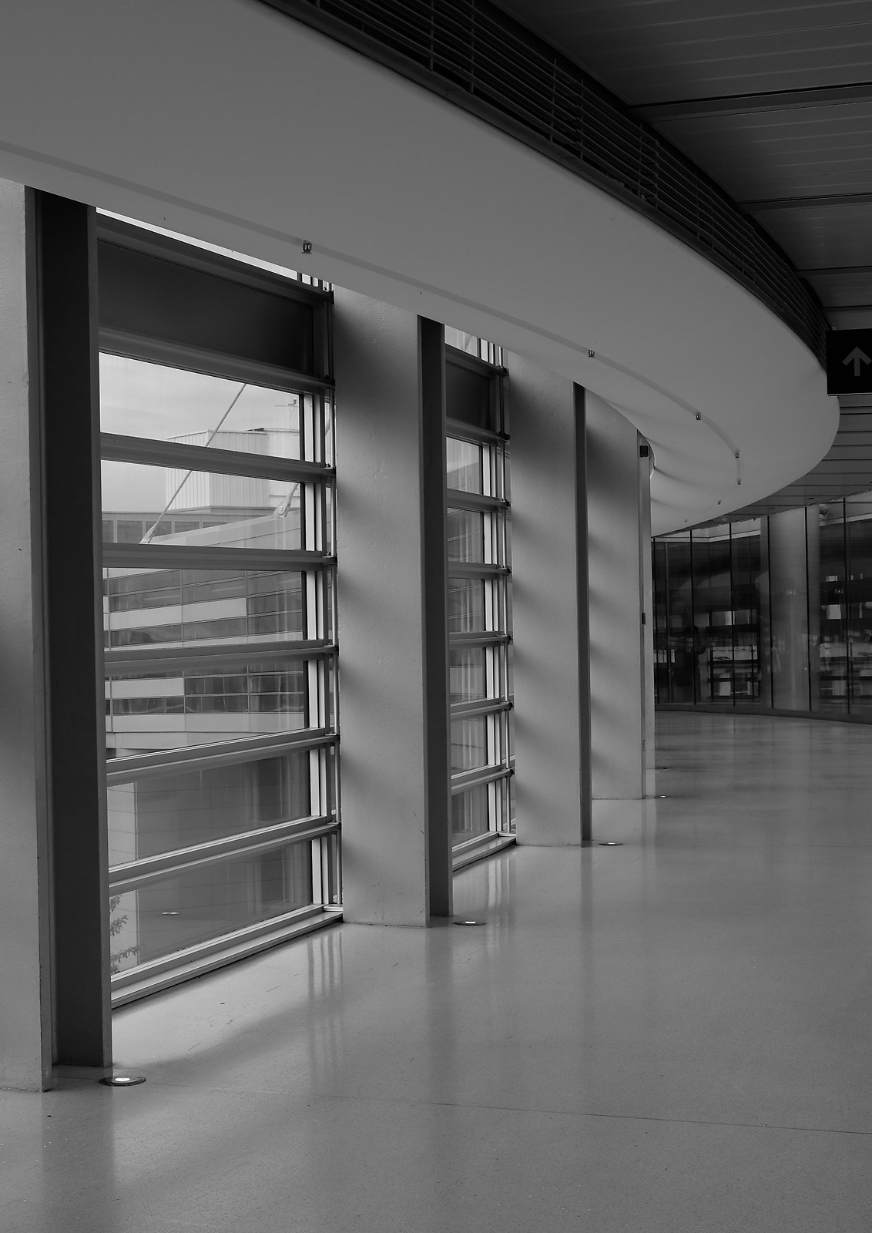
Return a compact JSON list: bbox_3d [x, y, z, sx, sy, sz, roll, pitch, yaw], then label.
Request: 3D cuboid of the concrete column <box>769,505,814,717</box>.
[{"bbox_3d":[5.305,-0.070,31.500,0.820,3.046,0.820,-1,0,0],"label":"concrete column"}]

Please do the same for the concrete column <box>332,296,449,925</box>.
[{"bbox_3d":[-0.209,-0.036,10.507,0.433,3.100,0.432,-1,1,18],"label":"concrete column"}]

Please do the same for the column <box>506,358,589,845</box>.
[{"bbox_3d":[0.750,-0.068,13.721,0.420,3.100,0.402,-1,1,14],"label":"column"}]

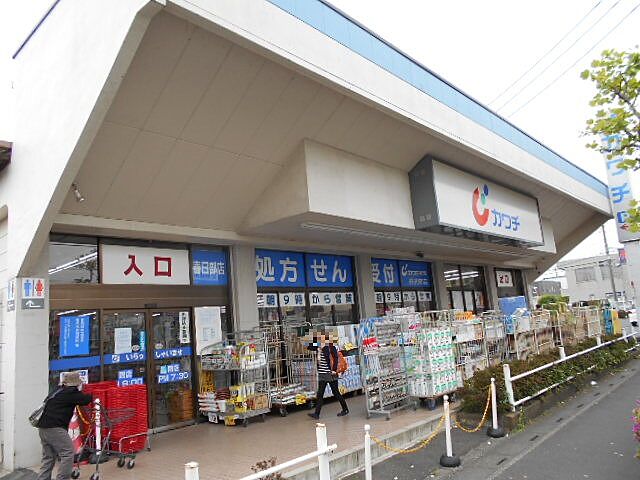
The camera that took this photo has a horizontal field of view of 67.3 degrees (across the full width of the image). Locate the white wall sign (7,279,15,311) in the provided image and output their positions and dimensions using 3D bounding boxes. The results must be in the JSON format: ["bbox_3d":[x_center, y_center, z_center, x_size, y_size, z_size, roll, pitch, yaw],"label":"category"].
[{"bbox_3d":[-4.477,0.807,6.960,0.310,0.445,0.020,-14,-13,41],"label":"white wall sign"}]

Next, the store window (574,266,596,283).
[{"bbox_3d":[26.802,3.498,48.461,1.800,1.350,0.120,-14,-13,41],"label":"store window"}]

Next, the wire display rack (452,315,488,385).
[{"bbox_3d":[2.867,2.383,9.914,0.620,1.550,1.200,-14,-14,41],"label":"wire display rack"}]

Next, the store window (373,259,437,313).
[{"bbox_3d":[2.584,1.412,14.790,0.080,1.590,3.700,-14,-13,41],"label":"store window"}]

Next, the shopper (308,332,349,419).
[{"bbox_3d":[0.100,2.470,8.876,0.600,1.500,0.480,0,-11,-26],"label":"shopper"}]

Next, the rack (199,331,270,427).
[{"bbox_3d":[-1.593,2.495,8.796,1.270,1.520,0.600,-14,-13,41],"label":"rack"}]

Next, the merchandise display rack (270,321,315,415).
[{"bbox_3d":[-0.695,2.612,9.886,0.660,1.720,1.000,-14,-14,41],"label":"merchandise display rack"}]

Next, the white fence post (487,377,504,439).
[{"bbox_3d":[2.593,2.508,7.235,0.260,0.820,0.260,-14,-14,41],"label":"white fence post"}]

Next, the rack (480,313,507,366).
[{"bbox_3d":[3.638,2.356,10.693,0.620,1.530,1.150,-14,-13,41],"label":"rack"}]

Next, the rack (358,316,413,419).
[{"bbox_3d":[1.158,2.099,8.040,0.400,1.550,0.940,-14,-13,41],"label":"rack"}]

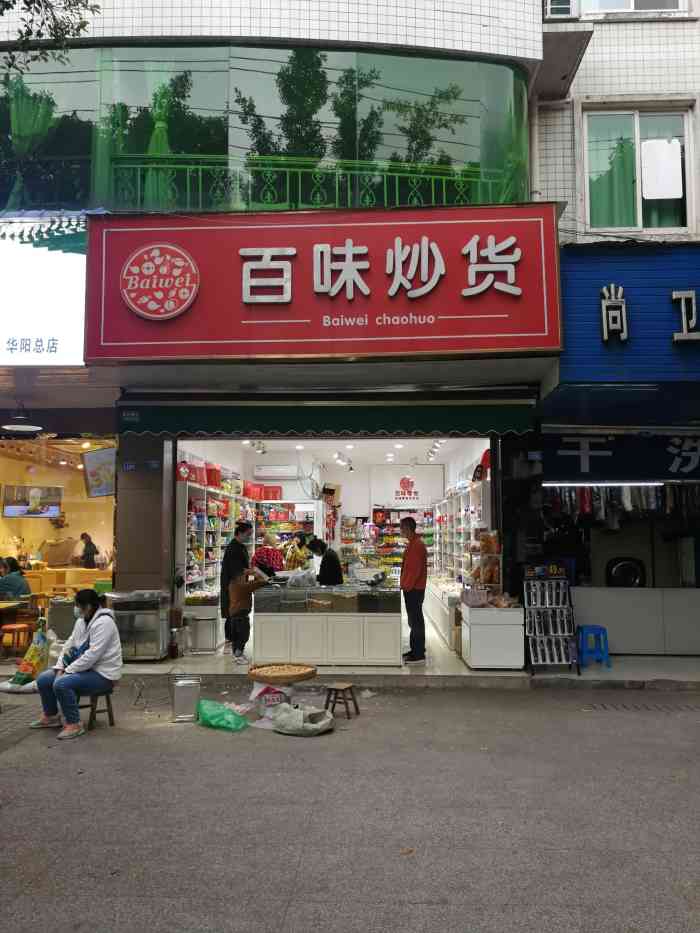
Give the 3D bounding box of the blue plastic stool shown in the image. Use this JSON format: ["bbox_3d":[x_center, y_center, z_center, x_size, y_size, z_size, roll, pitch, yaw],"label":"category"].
[{"bbox_3d":[2.830,2.081,8.464,0.340,0.460,0.340,-1,-5,9],"label":"blue plastic stool"}]

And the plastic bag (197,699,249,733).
[{"bbox_3d":[-1.100,2.133,6.270,0.410,0.190,0.280,-2,-6,23],"label":"plastic bag"}]

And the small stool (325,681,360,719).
[{"bbox_3d":[-0.085,2.127,6.632,0.270,0.280,0.220,-2,-6,20],"label":"small stool"}]

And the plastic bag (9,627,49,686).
[{"bbox_3d":[-3.415,2.025,7.733,0.370,0.600,0.300,1,-6,-15],"label":"plastic bag"}]

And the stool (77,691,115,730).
[{"bbox_3d":[-2.218,2.093,6.330,0.320,0.310,0.260,1,-6,-15],"label":"stool"}]

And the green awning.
[{"bbox_3d":[-0.315,-0.588,9.202,5.150,0.460,0.420,-1,-6,2],"label":"green awning"}]

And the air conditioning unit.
[{"bbox_3d":[-1.476,0.131,14.578,0.880,0.290,0.220,-1,-6,2],"label":"air conditioning unit"}]

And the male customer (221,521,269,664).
[{"bbox_3d":[-1.299,1.514,8.884,0.520,1.690,0.500,0,-6,-9],"label":"male customer"}]

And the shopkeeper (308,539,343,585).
[{"bbox_3d":[-0.305,1.667,9.553,0.450,1.500,0.450,3,-6,-28],"label":"shopkeeper"}]

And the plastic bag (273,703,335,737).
[{"bbox_3d":[-0.379,2.115,6.143,0.510,0.200,0.380,-1,-6,2],"label":"plastic bag"}]

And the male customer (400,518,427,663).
[{"bbox_3d":[0.780,1.460,8.753,0.330,1.710,0.470,0,-5,0],"label":"male customer"}]

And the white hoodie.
[{"bbox_3d":[-2.235,1.525,6.236,0.500,0.590,0.460,3,-6,-25],"label":"white hoodie"}]

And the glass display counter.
[{"bbox_3d":[-0.240,1.889,8.673,1.690,0.840,0.640,0,-5,3],"label":"glass display counter"}]

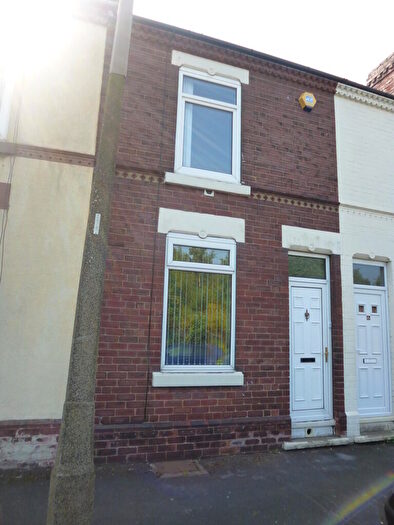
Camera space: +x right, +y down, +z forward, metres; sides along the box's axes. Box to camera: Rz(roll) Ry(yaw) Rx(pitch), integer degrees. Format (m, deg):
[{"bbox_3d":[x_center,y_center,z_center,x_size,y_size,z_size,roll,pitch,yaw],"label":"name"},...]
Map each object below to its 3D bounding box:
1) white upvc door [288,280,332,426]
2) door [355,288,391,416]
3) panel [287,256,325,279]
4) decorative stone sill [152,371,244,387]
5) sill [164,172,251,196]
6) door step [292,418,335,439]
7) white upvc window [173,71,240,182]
[{"bbox_3d":[1.644,1.285,5.685,0.864,2.059,0.070,5,-11,-19],"label":"white upvc door"},{"bbox_3d":[2.714,1.400,6.052,0.864,1.967,0.070,5,-11,-19],"label":"door"},{"bbox_3d":[1.686,0.071,5.894,0.709,0.329,0.030,5,-11,-19],"label":"panel"},{"bbox_3d":[0.014,1.515,4.946,1.251,0.166,0.150,5,-11,-19],"label":"decorative stone sill"},{"bbox_3d":[0.152,-1.093,5.424,1.300,0.139,0.150,5,-11,-19],"label":"sill"},{"bbox_3d":[1.624,2.405,5.506,0.802,0.233,0.180,5,-11,-19],"label":"door step"},{"bbox_3d":[0.175,-2.047,5.652,1.040,1.710,0.070,5,-11,-19],"label":"white upvc window"}]

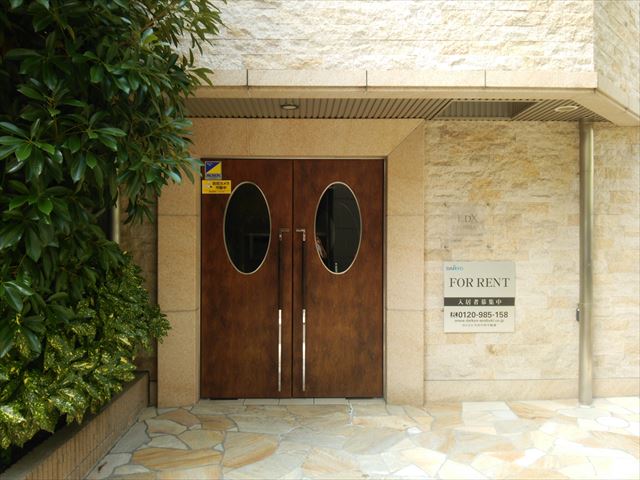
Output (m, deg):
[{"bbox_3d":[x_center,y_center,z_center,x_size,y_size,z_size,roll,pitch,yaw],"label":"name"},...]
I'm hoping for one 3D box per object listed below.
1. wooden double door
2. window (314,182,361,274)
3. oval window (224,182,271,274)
[{"bbox_3d":[-0.264,0.365,5.220,1.718,2.258,0.100,0,0,-2],"label":"wooden double door"},{"bbox_3d":[0.172,-0.109,5.246,0.445,0.873,0.050,0,0,-2],"label":"window"},{"bbox_3d":[-0.678,-0.108,5.219,0.443,0.869,0.050,0,0,-2],"label":"oval window"}]

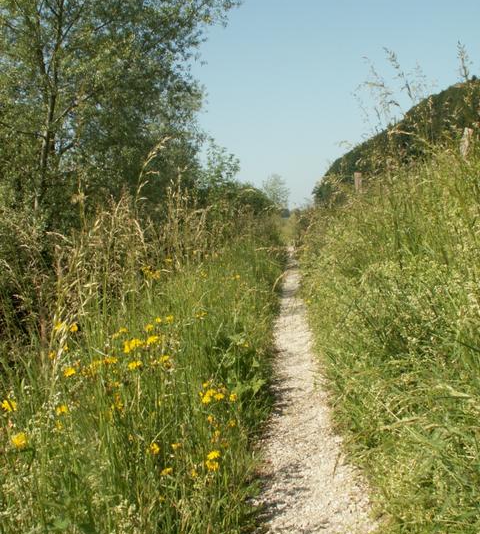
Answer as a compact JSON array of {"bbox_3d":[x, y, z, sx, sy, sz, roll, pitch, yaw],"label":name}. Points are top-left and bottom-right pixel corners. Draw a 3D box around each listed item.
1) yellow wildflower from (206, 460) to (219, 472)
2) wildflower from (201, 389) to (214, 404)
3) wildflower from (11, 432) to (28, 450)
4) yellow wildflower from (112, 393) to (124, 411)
[{"bbox_3d":[-0.093,0.675,2.200,0.037,0.037,0.034,0,4,-1],"label":"yellow wildflower"},{"bbox_3d":[-0.128,0.510,2.550,0.051,0.051,0.038,0,4,-1],"label":"wildflower"},{"bbox_3d":[-0.681,0.536,2.000,0.052,0.052,0.039,-1,4,-10],"label":"wildflower"},{"bbox_3d":[-0.469,0.523,2.500,0.043,0.066,0.034,0,4,-5],"label":"yellow wildflower"}]

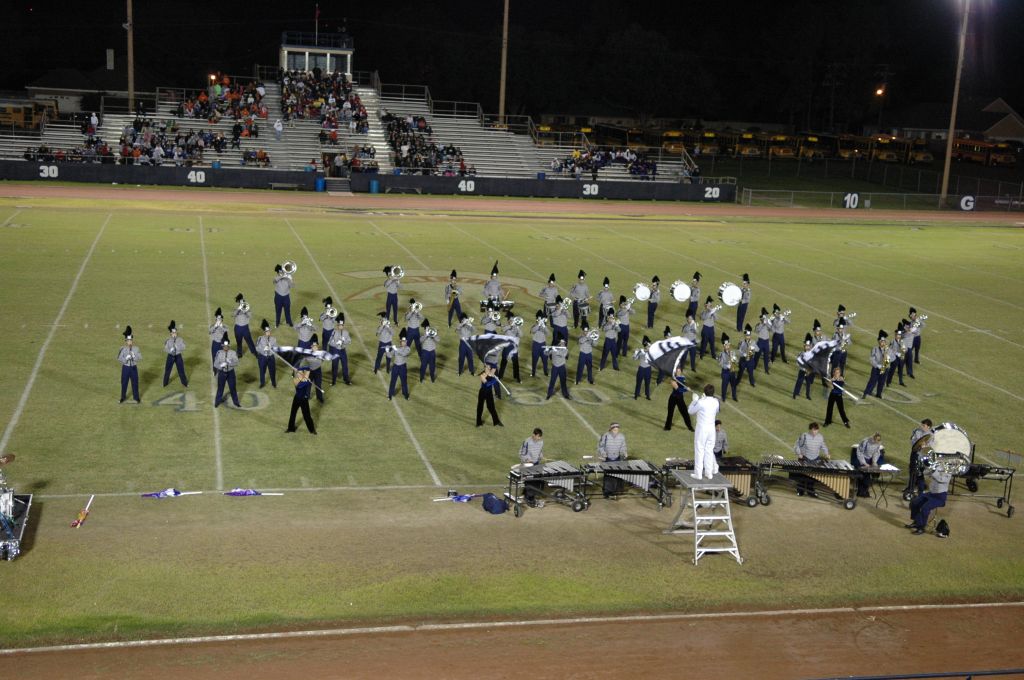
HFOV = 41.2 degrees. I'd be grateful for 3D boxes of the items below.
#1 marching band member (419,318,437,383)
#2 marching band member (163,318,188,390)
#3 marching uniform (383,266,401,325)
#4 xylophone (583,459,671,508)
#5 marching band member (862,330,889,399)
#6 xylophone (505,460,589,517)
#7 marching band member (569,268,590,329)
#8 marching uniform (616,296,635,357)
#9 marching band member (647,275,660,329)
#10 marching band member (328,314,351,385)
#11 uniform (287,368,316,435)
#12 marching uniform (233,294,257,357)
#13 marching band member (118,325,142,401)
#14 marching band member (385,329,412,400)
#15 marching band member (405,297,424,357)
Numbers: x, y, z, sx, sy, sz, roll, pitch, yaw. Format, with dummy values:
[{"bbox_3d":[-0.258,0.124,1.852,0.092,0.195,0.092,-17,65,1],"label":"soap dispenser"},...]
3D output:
[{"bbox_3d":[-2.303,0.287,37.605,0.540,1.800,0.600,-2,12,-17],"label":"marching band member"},{"bbox_3d":[-8.722,0.356,35.419,0.600,1.760,0.450,0,12,-13],"label":"marching band member"},{"bbox_3d":[-3.891,-1.451,44.882,0.580,1.930,0.550,0,12,-16],"label":"marching uniform"},{"bbox_3d":[2.304,3.018,28.295,1.650,0.860,0.800,1,12,-11],"label":"xylophone"},{"bbox_3d":[10.316,0.715,38.538,0.600,1.940,0.550,-1,12,-18],"label":"marching band member"},{"bbox_3d":[0.663,3.013,27.892,1.480,0.860,0.800,-2,12,-23],"label":"xylophone"},{"bbox_3d":[2.298,-1.392,46.417,0.620,1.970,0.460,0,12,-13],"label":"marching band member"},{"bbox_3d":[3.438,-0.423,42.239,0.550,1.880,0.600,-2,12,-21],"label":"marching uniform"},{"bbox_3d":[4.926,-1.330,47.134,0.450,1.830,0.500,-1,12,-18],"label":"marching band member"},{"bbox_3d":[-4.565,0.232,36.643,0.580,1.950,0.470,0,12,-13],"label":"marching band member"},{"bbox_3d":[-4.995,1.414,32.280,0.700,1.580,0.500,-1,12,-13],"label":"uniform"},{"bbox_3d":[-7.671,-0.412,39.263,0.620,1.850,0.580,-2,12,-23],"label":"marching uniform"},{"bbox_3d":[-9.437,0.609,33.716,0.600,1.930,0.480,0,12,-13],"label":"marching band member"},{"bbox_3d":[-2.976,0.629,35.754,0.600,1.890,0.420,0,12,-13],"label":"marching band member"},{"bbox_3d":[-2.805,-0.314,39.916,0.580,1.830,0.550,0,12,-13],"label":"marching band member"}]

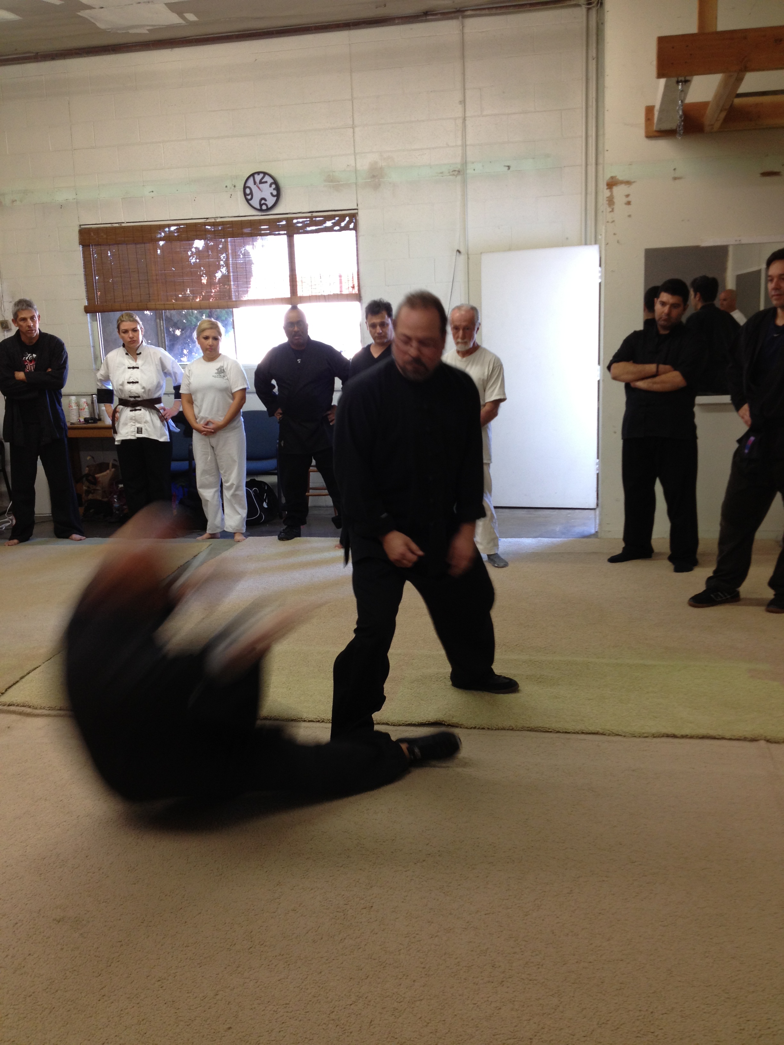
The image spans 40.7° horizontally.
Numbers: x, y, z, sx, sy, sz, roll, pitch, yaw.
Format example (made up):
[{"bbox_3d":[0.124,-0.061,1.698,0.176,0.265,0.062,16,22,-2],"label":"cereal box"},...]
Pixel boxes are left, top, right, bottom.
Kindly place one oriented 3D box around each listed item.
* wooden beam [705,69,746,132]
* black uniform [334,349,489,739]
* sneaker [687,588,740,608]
[{"bbox_3d":[1.822,-2.345,5.827,0.088,0.090,1.790,1,12,13],"label":"wooden beam"},{"bbox_3d":[0.079,0.088,4.128,0.650,1.430,0.660,-4,11,-7],"label":"black uniform"},{"bbox_3d":[1.742,0.384,5.715,0.295,0.115,0.108,-5,12,-13],"label":"sneaker"}]

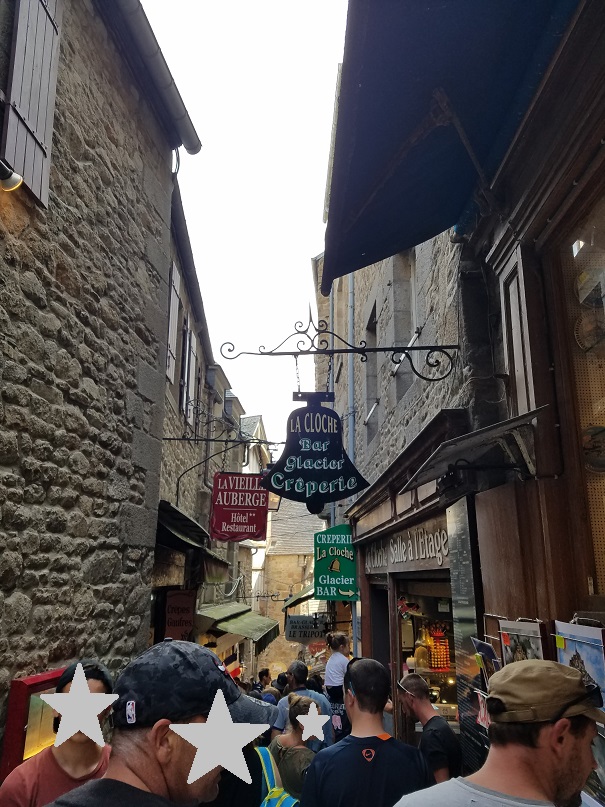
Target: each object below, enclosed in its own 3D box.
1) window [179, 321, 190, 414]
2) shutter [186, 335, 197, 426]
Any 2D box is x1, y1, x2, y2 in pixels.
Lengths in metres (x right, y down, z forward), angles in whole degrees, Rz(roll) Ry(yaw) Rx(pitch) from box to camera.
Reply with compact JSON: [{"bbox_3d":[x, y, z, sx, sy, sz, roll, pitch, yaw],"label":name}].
[{"bbox_3d":[-1.641,-0.508,8.441,0.050,1.380,0.480,0,-13,-4],"label":"window"},{"bbox_3d":[-1.727,-0.367,9.456,0.050,1.420,0.480,0,-13,-1],"label":"shutter"}]

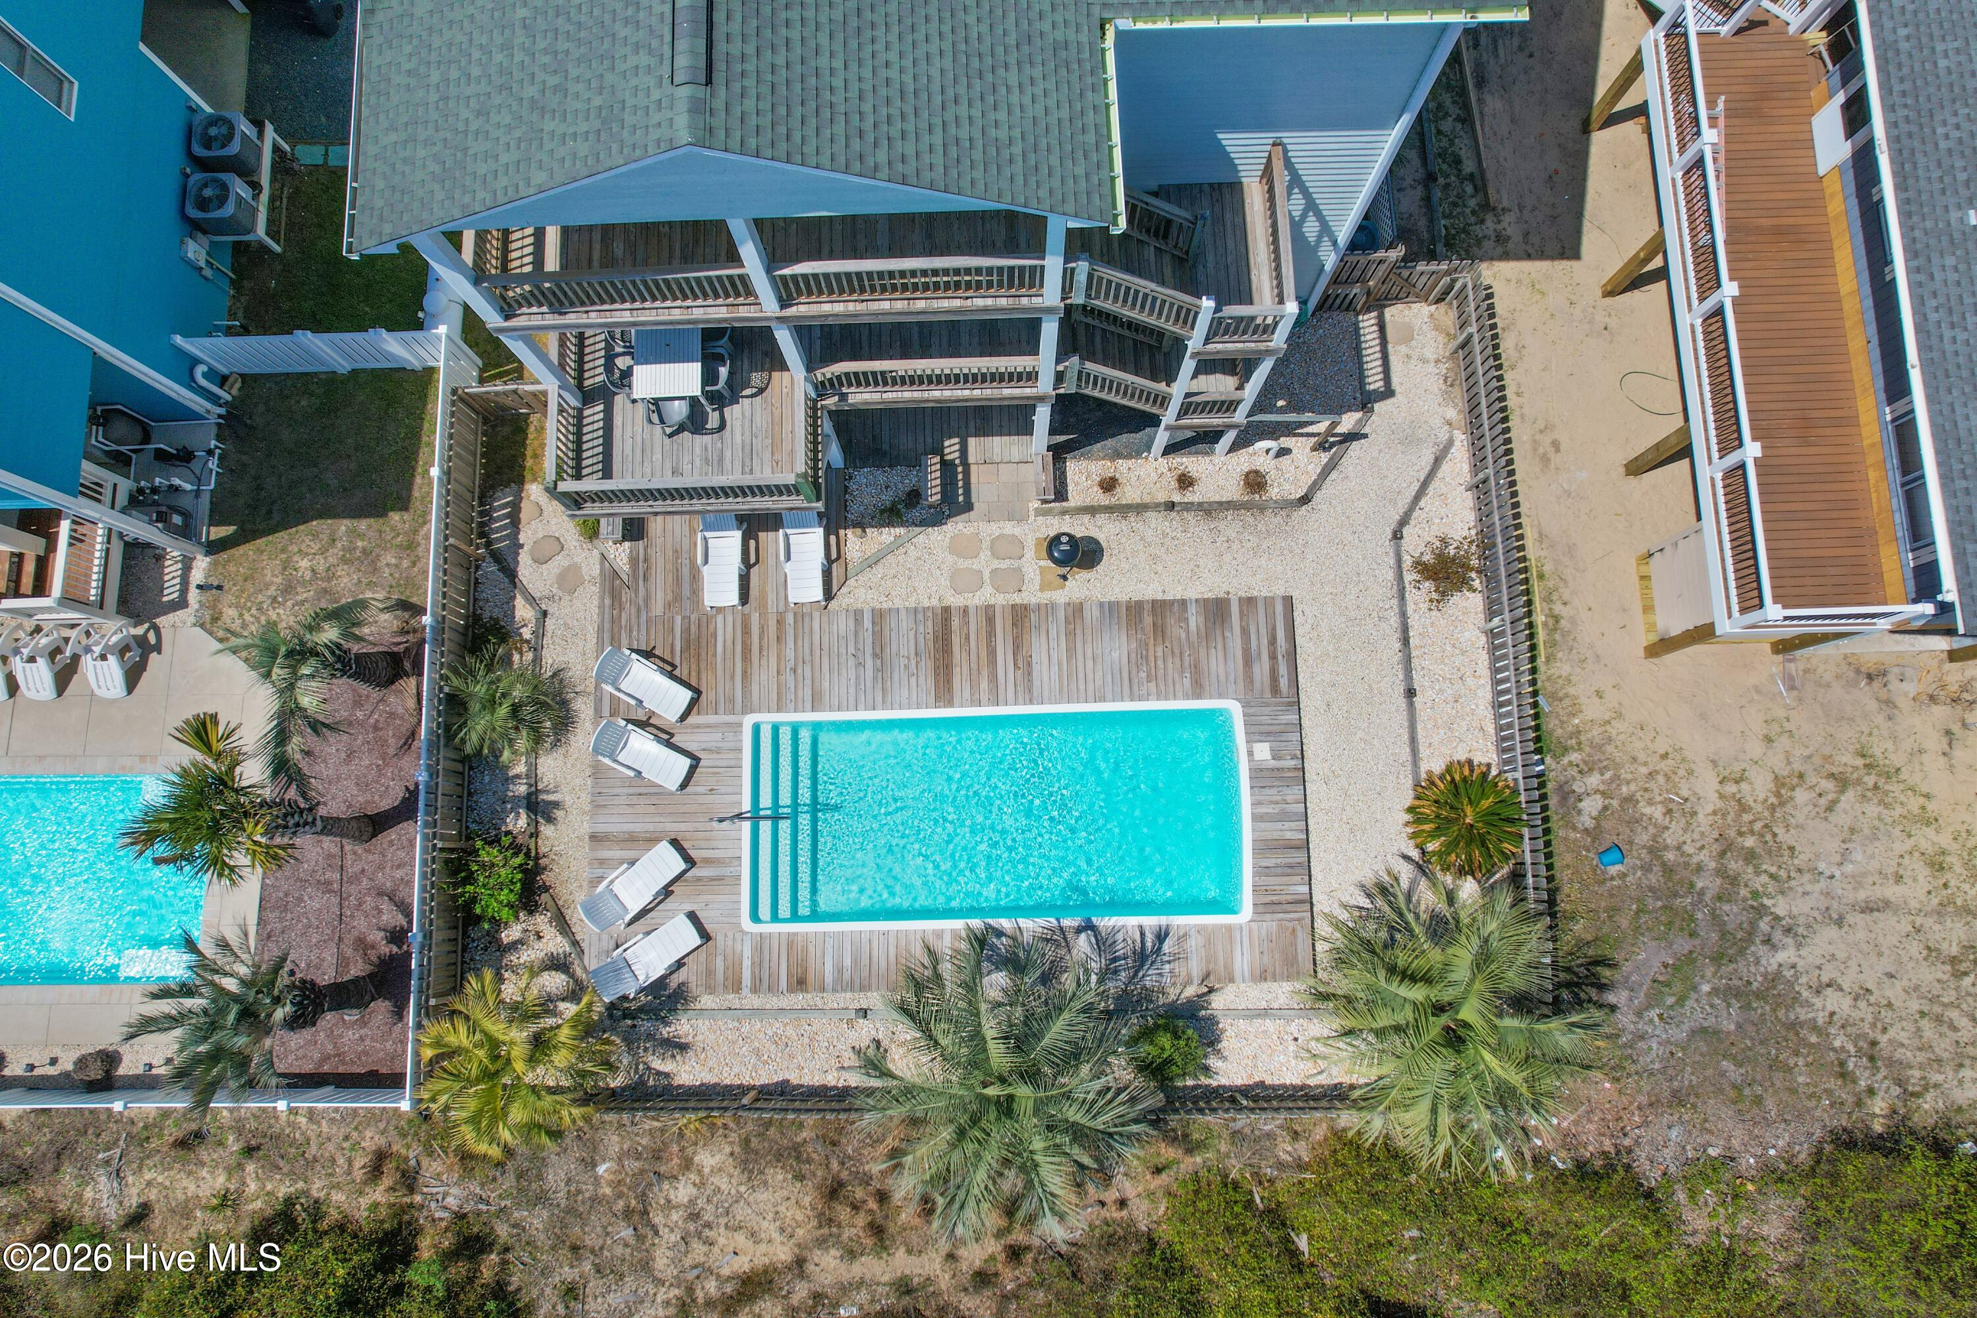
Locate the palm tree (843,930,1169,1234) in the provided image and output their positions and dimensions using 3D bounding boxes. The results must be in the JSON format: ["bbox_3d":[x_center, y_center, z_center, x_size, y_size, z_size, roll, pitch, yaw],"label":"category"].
[{"bbox_3d":[0.289,5.917,17.400,4.300,3.100,4.200,0,80,1],"label":"palm tree"}]

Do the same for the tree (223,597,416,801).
[{"bbox_3d":[-9.786,0.673,18.329,2.150,3.300,2.950,0,80,1],"label":"tree"}]

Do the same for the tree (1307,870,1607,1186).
[{"bbox_3d":[6.373,5.131,17.402,4.030,3.200,4.150,0,80,1],"label":"tree"}]

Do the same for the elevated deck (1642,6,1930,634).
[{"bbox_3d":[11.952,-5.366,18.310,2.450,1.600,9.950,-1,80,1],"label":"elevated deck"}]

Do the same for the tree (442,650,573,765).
[{"bbox_3d":[-7.699,0.808,19.267,1.700,1.350,1.800,0,80,1],"label":"tree"}]

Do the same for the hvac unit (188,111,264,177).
[{"bbox_3d":[-13.160,-8.883,20.881,0.820,0.620,0.810,-2,80,0],"label":"hvac unit"}]

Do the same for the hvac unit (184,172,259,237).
[{"bbox_3d":[-13.135,-7.760,20.688,0.830,0.620,0.810,-2,80,0],"label":"hvac unit"}]

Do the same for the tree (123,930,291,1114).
[{"bbox_3d":[-10.463,5.110,17.427,2.200,3.600,2.400,0,80,1],"label":"tree"}]

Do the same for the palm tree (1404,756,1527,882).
[{"bbox_3d":[7.280,2.490,18.780,1.800,1.350,1.860,0,80,1],"label":"palm tree"}]

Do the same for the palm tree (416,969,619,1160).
[{"bbox_3d":[-6.854,5.934,17.949,2.800,2.200,2.650,0,80,1],"label":"palm tree"}]

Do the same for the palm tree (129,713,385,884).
[{"bbox_3d":[-10.394,2.135,17.529,2.250,4.400,2.100,0,80,1],"label":"palm tree"}]

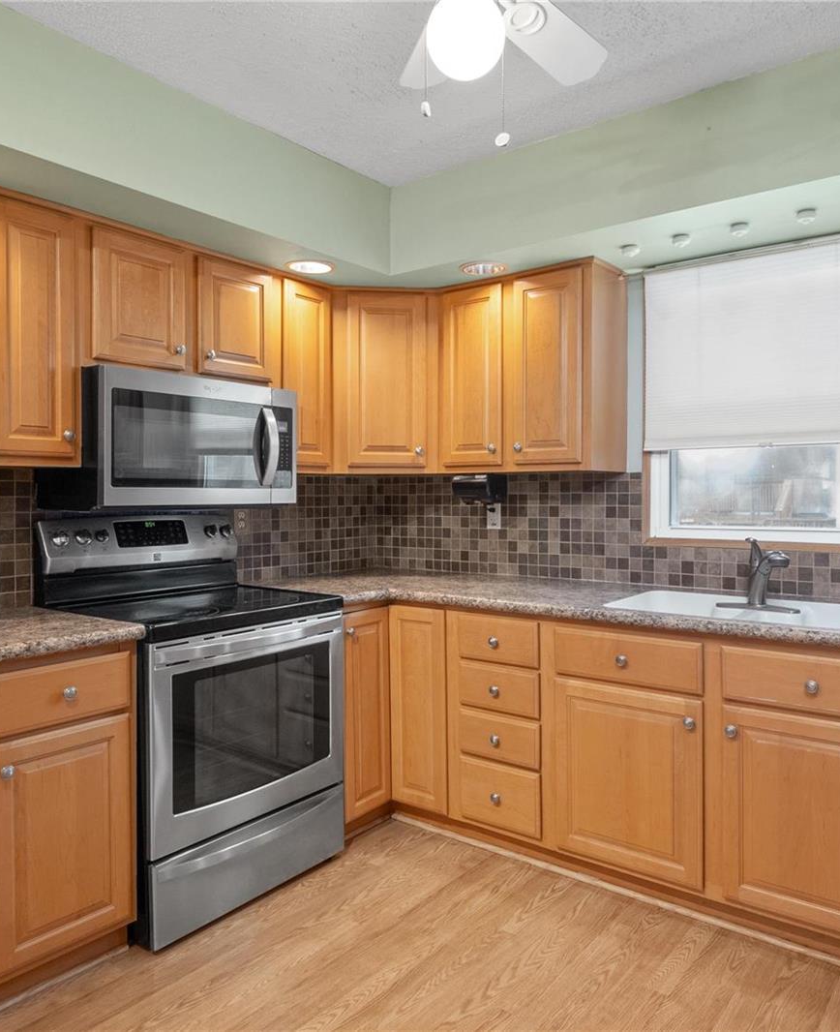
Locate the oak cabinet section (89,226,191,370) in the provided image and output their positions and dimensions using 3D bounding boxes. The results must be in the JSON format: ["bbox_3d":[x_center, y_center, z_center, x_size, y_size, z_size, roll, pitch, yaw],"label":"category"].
[{"bbox_3d":[-1.003,-0.682,2.559,0.310,0.398,0.343,1,2,38],"label":"oak cabinet section"}]

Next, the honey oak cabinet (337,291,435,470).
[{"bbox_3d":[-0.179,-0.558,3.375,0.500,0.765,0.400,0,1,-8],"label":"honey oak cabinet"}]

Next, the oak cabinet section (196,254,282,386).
[{"bbox_3d":[-0.768,-0.691,2.855,0.310,0.391,0.344,1,2,38],"label":"oak cabinet section"}]

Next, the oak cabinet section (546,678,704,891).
[{"bbox_3d":[0.803,0.809,2.622,0.495,0.557,0.560,1,2,38],"label":"oak cabinet section"}]

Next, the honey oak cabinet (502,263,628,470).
[{"bbox_3d":[0.560,-0.544,3.024,0.377,0.760,0.324,1,2,37],"label":"honey oak cabinet"}]

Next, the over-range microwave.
[{"bbox_3d":[-0.853,-0.240,2.675,0.438,0.420,0.770,1,2,37],"label":"over-range microwave"}]

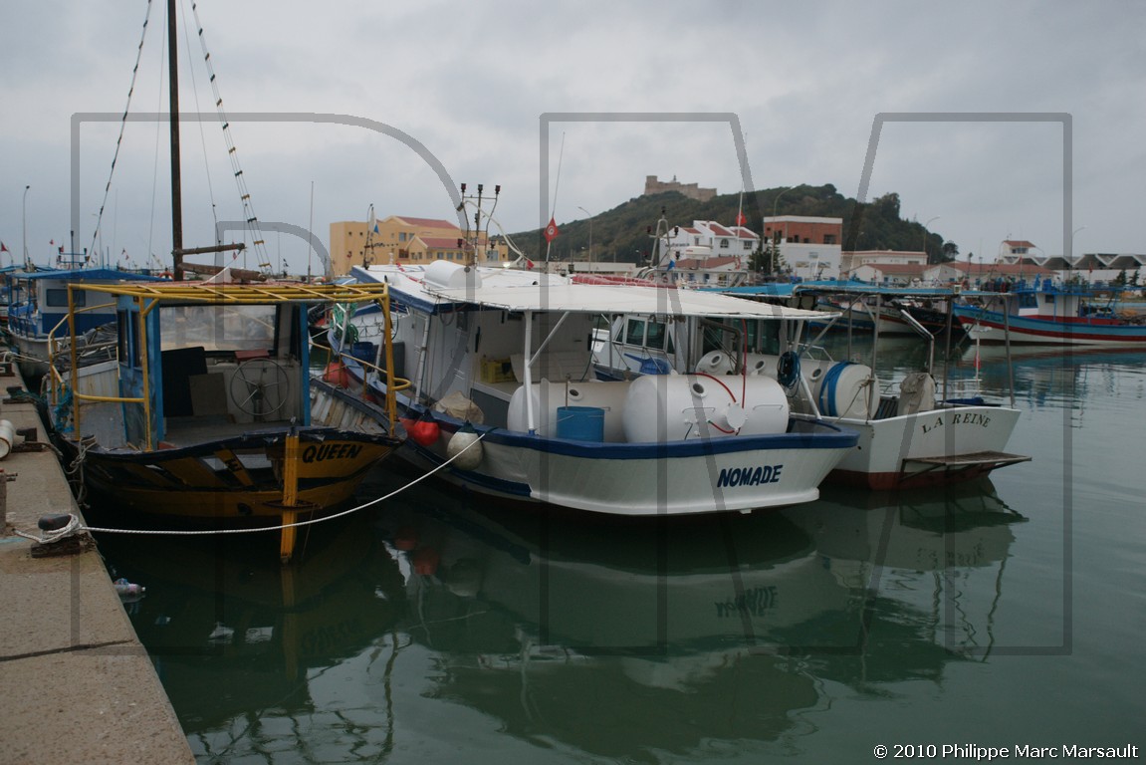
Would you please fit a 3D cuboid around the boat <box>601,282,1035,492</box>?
[{"bbox_3d":[2.603,-0.414,20.752,3.500,3.150,11.400,-3,6,-31],"label":"boat"}]

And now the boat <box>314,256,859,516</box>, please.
[{"bbox_3d":[-0.949,-0.205,17.258,3.700,3.350,11.500,-3,6,-30],"label":"boat"}]

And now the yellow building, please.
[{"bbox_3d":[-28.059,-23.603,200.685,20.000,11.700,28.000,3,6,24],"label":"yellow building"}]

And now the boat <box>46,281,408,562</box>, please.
[{"bbox_3d":[-5.000,0.072,15.127,3.600,3.050,8.800,-2,6,-26],"label":"boat"}]

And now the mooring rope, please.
[{"bbox_3d":[-2.180,0.865,9.896,0.350,0.750,6.891,2,6,20],"label":"mooring rope"}]

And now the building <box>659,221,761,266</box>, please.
[{"bbox_3d":[22.628,-21.285,186.813,16.000,10.300,10.000,-4,7,-40],"label":"building"}]

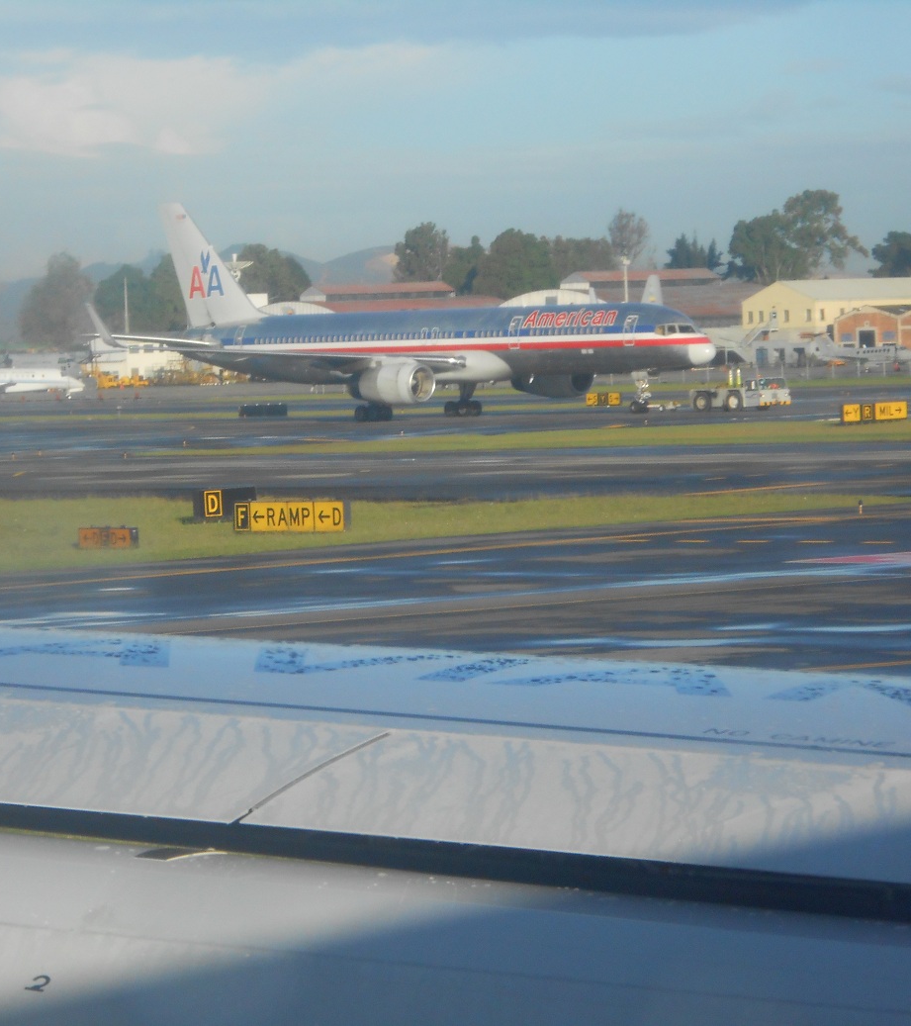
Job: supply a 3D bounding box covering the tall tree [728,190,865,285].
[{"bbox_3d":[50.451,-34.492,909.656,20.190,26.430,15.150,-2,1,0],"label":"tall tree"}]

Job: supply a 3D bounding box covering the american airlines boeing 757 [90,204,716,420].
[{"bbox_3d":[-1.869,-12.302,363.204,41.000,13.600,47.300,-3,2,-44],"label":"american airlines boeing 757"}]

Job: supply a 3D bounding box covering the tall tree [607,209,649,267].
[{"bbox_3d":[27.735,-35.294,979.665,6.630,25.710,6.300,-2,1,0],"label":"tall tree"}]

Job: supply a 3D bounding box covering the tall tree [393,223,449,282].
[{"bbox_3d":[-5.194,-33.063,959.685,8.650,24.220,8.220,-2,1,0],"label":"tall tree"}]

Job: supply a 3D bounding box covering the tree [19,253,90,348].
[{"bbox_3d":[-60.174,-28.907,929.731,10.960,20.690,10.420,-2,1,0],"label":"tree"}]

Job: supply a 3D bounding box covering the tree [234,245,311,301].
[{"bbox_3d":[-27.000,-29.688,919.729,11.170,20.830,10.610,-2,1,0],"label":"tree"}]

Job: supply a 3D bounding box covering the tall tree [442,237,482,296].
[{"bbox_3d":[1.273,-32.077,959.715,6.320,21.870,6.010,-2,1,0],"label":"tall tree"}]

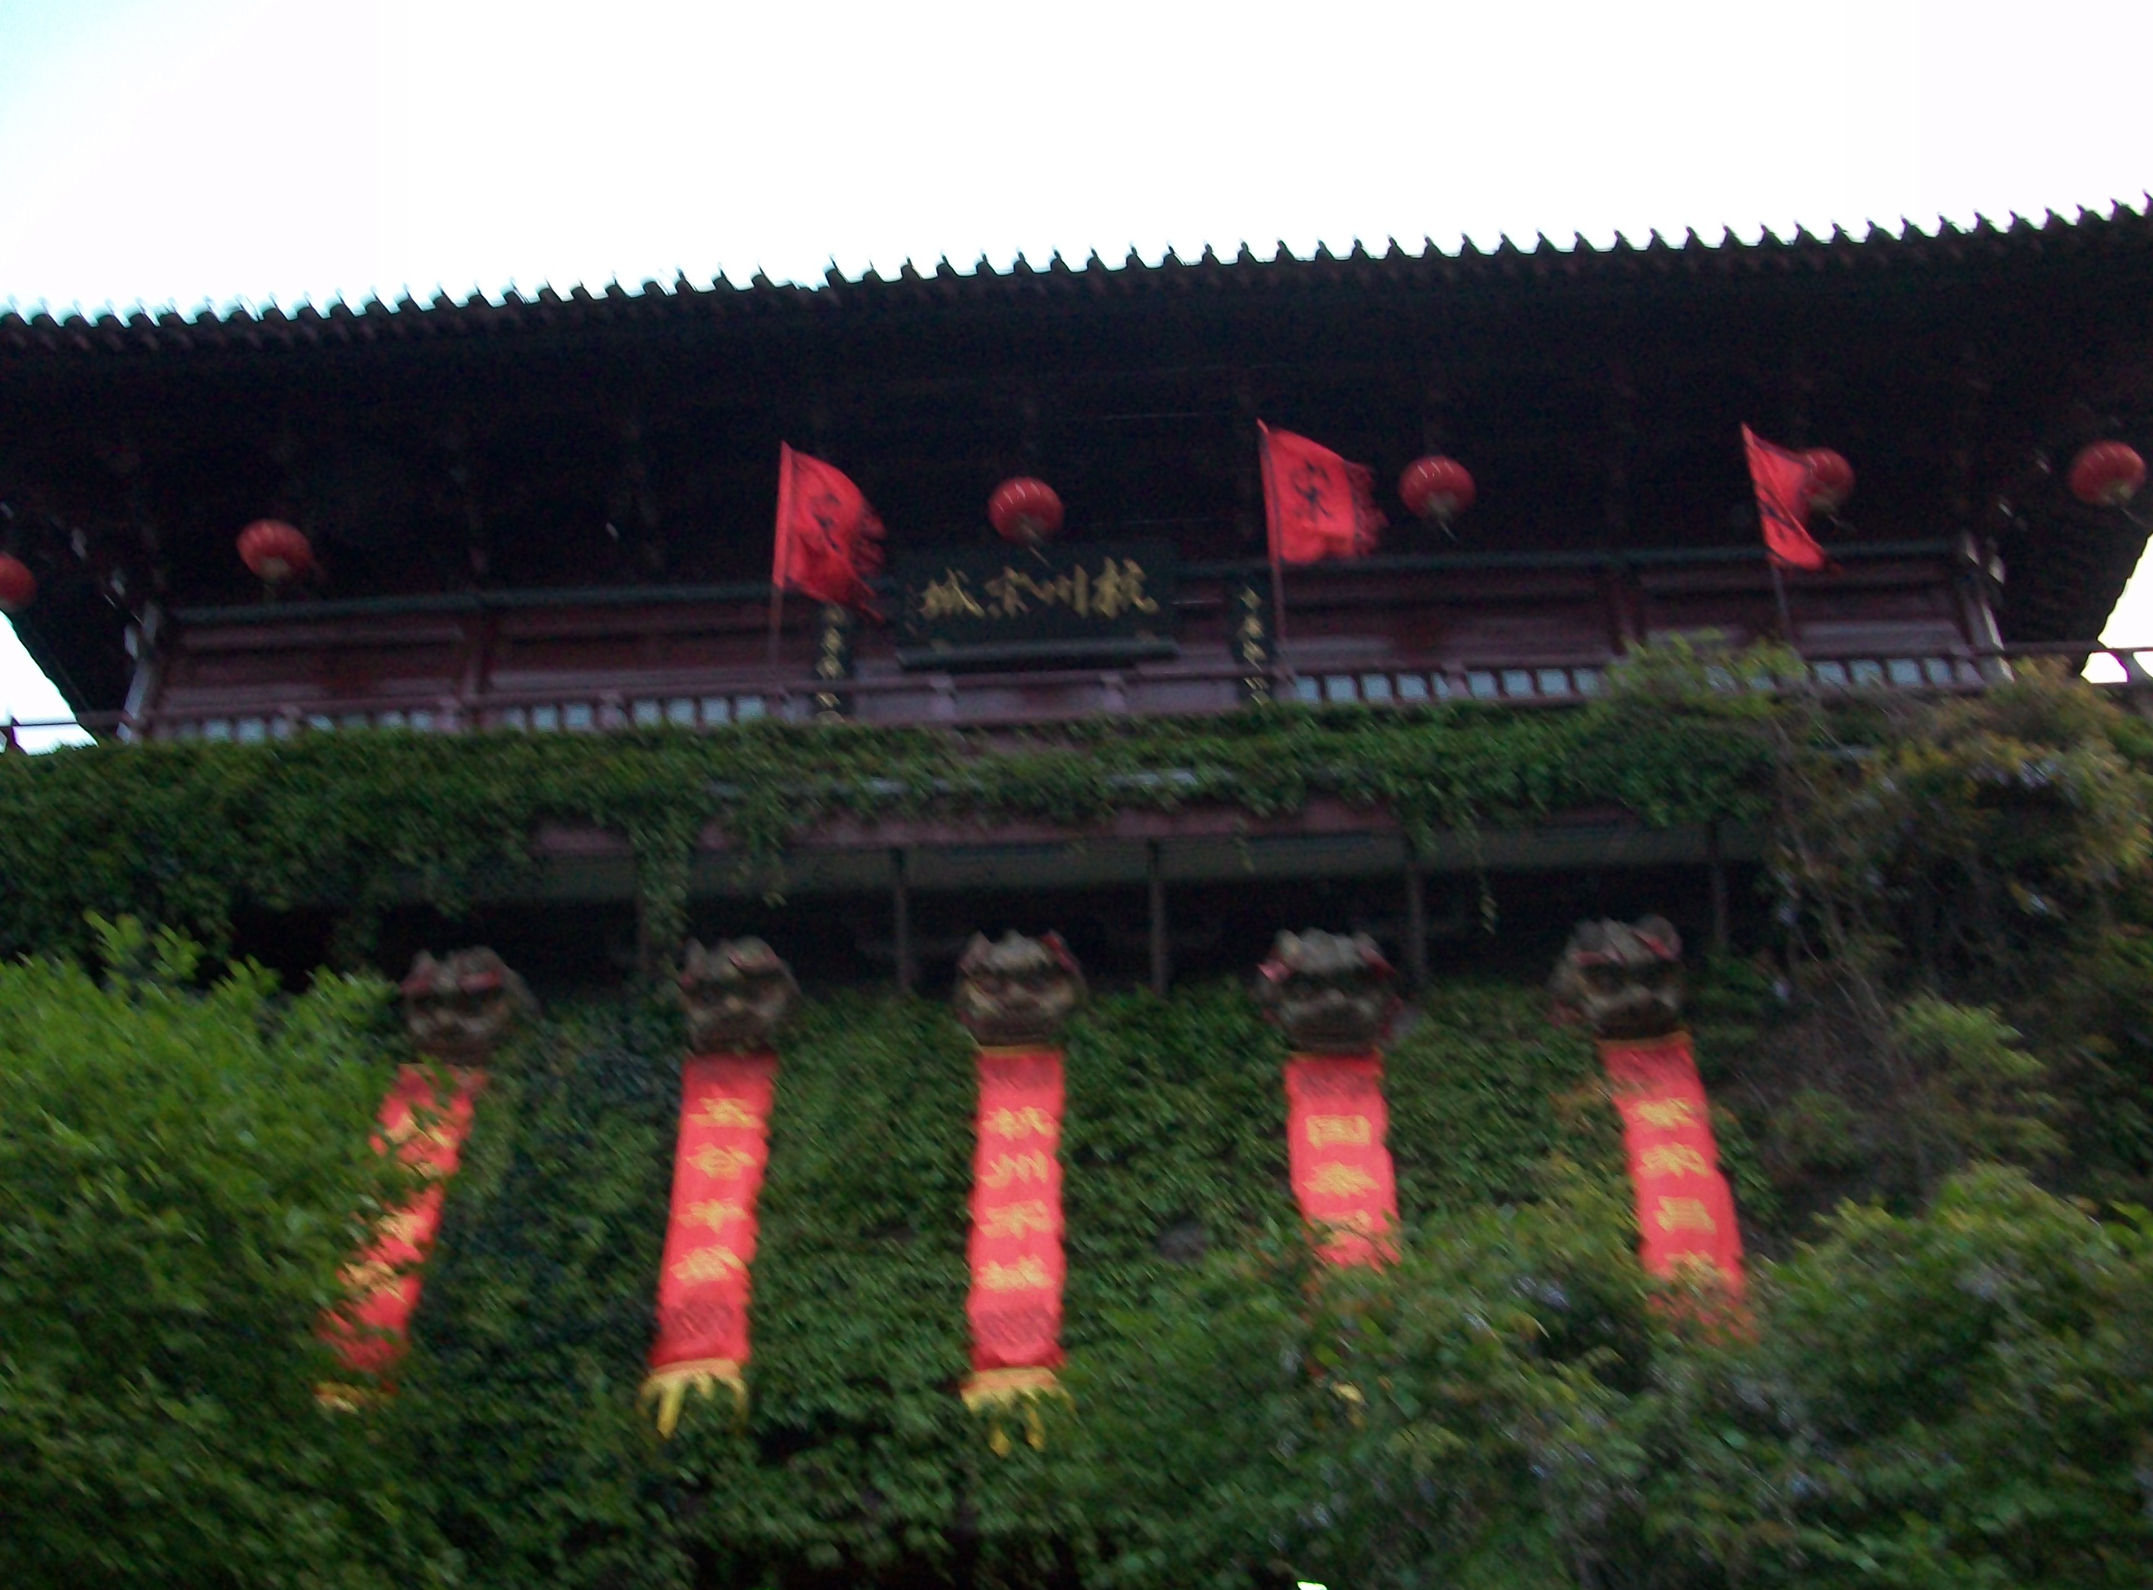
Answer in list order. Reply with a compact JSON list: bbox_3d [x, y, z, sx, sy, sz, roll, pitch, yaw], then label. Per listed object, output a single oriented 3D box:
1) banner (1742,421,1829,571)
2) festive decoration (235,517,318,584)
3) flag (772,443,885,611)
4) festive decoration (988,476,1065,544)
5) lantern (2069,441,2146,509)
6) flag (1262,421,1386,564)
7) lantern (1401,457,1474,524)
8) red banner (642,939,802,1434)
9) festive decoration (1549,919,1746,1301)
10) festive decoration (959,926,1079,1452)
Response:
[{"bbox_3d":[7.465,-3.121,22.292,0.978,1.741,0.600,-2,-26,2],"label":"banner"},{"bbox_3d":[-8.835,-2.682,23.334,0.830,0.680,0.830,-2,-26,2],"label":"festive decoration"},{"bbox_3d":[-2.660,-2.867,22.671,1.234,2.110,0.500,-2,-26,2],"label":"flag"},{"bbox_3d":[-0.552,-3.110,23.133,0.830,0.680,0.830,-2,-26,2],"label":"festive decoration"},{"bbox_3d":[11.080,-3.452,22.723,0.830,0.680,0.830,-2,-26,2],"label":"lantern"},{"bbox_3d":[2.623,-3.225,22.585,1.339,1.754,0.400,-2,-26,2],"label":"flag"},{"bbox_3d":[3.917,-3.313,23.011,0.830,0.680,0.830,-2,-26,2],"label":"lantern"},{"bbox_3d":[-3.123,3.297,18.521,1.180,4.479,1.000,-2,-26,2],"label":"red banner"},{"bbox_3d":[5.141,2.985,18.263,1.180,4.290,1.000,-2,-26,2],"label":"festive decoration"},{"bbox_3d":[-0.504,3.285,18.396,1.180,4.634,1.000,-2,-26,2],"label":"festive decoration"}]

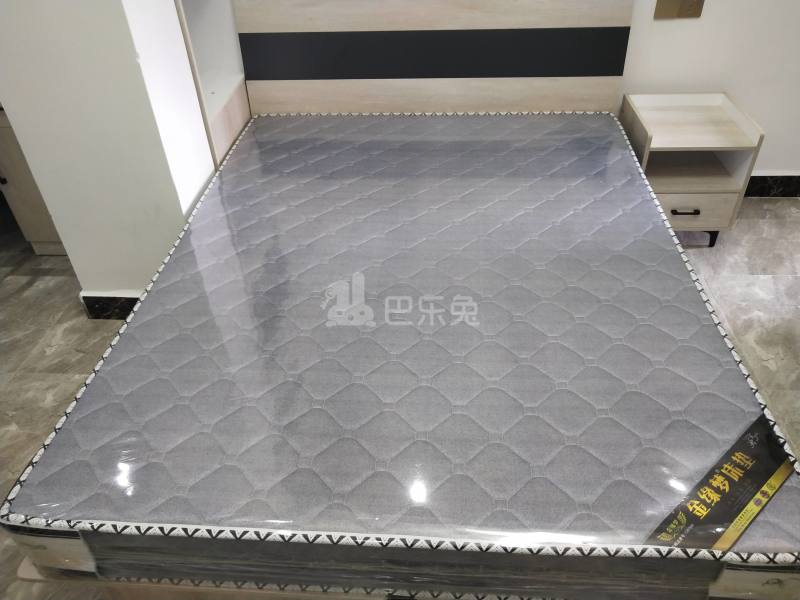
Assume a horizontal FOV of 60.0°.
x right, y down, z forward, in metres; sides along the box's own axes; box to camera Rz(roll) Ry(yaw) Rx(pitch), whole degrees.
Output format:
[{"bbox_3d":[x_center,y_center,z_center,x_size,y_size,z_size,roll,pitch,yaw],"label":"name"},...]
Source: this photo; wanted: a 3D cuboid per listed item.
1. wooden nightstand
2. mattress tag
[{"bbox_3d":[1.100,-0.513,2.754,0.400,0.470,0.415,1,36,4],"label":"wooden nightstand"},{"bbox_3d":[0.624,0.352,1.287,0.450,0.010,0.107,-29,43,-32],"label":"mattress tag"}]

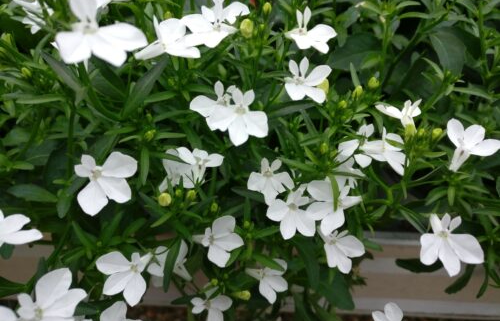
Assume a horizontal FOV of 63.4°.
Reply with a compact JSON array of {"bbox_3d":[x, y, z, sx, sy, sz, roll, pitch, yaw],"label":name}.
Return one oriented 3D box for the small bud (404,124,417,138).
[{"bbox_3d":[0.067,-0.013,0.168,0.005,0.006,0.005,-6,21,0],"label":"small bud"}]

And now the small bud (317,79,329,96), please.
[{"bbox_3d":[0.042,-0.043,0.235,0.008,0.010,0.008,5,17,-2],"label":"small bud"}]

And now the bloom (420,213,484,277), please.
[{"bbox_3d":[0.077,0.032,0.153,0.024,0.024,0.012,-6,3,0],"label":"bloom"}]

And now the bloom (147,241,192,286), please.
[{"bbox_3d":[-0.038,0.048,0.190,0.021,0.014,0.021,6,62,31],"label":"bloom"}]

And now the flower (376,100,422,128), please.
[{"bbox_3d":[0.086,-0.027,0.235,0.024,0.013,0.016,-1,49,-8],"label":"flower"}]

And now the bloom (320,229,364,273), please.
[{"bbox_3d":[0.041,0.041,0.182,0.021,0.020,0.012,-11,9,-16],"label":"bloom"}]

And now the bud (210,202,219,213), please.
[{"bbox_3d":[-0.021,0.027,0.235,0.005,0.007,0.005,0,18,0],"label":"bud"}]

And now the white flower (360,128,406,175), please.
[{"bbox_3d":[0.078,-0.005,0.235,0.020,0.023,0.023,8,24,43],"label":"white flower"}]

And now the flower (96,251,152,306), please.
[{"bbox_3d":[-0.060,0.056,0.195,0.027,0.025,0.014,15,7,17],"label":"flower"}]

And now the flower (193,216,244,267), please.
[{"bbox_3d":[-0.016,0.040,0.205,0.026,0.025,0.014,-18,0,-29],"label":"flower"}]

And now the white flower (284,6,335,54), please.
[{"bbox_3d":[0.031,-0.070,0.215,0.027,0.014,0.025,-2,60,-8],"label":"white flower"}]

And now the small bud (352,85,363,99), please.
[{"bbox_3d":[0.049,-0.031,0.185,0.004,0.006,0.004,9,21,0],"label":"small bud"}]

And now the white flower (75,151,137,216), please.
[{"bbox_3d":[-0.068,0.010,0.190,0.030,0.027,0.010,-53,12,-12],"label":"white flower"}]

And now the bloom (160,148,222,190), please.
[{"bbox_3d":[-0.026,0.004,0.182,0.027,0.015,0.020,0,49,-4],"label":"bloom"}]

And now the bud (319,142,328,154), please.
[{"bbox_3d":[0.033,-0.006,0.182,0.004,0.005,0.004,0,21,0],"label":"bud"}]

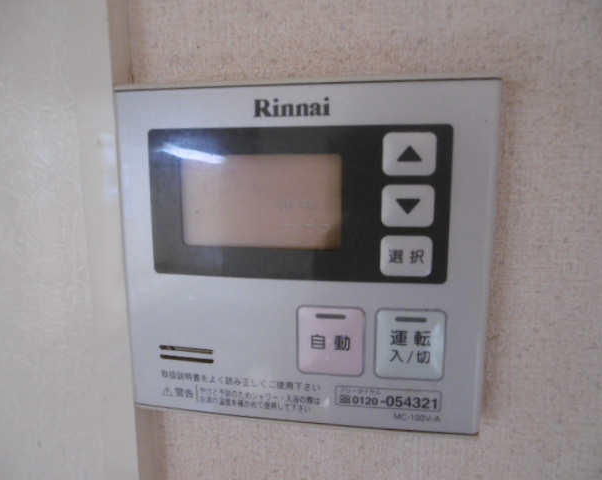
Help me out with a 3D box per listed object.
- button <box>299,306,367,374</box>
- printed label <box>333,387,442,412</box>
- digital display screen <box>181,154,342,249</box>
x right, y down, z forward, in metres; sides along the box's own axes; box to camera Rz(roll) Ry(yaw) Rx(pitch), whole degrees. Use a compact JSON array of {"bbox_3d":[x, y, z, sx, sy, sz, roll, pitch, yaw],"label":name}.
[{"bbox_3d":[0.011,0.037,0.160,0.025,0.026,0.004,1,9,9],"label":"button"},{"bbox_3d":[0.032,0.058,0.161,0.038,0.008,0.001,1,9,9],"label":"printed label"},{"bbox_3d":[-0.014,-0.014,0.157,0.058,0.033,0.003,1,9,9],"label":"digital display screen"}]

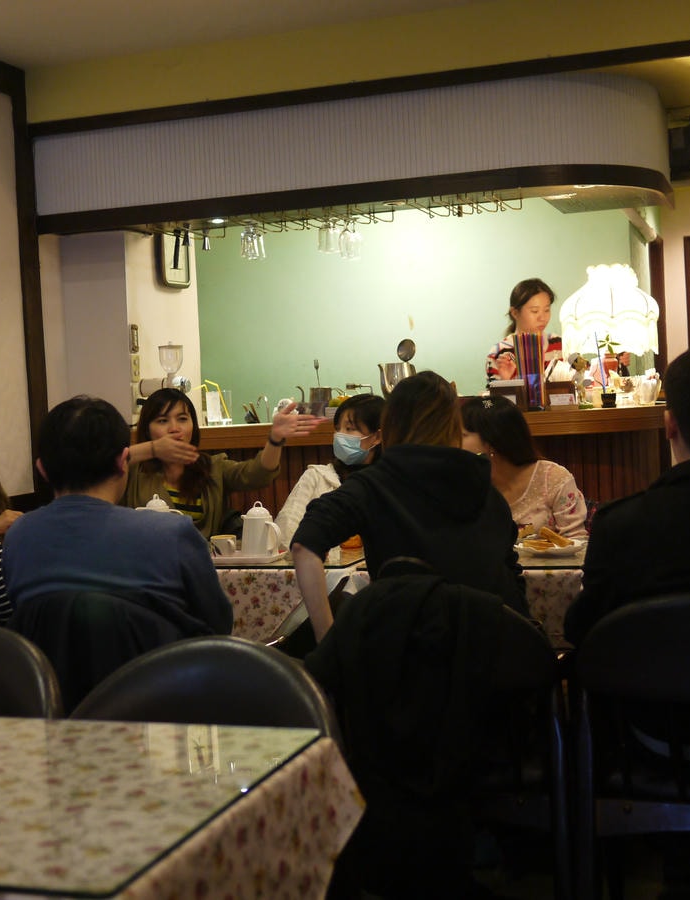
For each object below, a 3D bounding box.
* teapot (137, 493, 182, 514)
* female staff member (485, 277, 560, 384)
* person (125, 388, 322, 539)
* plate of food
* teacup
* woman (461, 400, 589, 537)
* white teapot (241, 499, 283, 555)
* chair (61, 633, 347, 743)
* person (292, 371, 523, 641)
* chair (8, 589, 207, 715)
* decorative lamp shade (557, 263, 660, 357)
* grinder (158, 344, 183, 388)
[{"bbox_3d":[-0.582,0.224,4.350,0.150,0.170,0.100,-3,2,-3],"label":"teapot"},{"bbox_3d":[0.793,0.133,5.477,0.450,1.630,0.360,-3,2,-14],"label":"female staff member"},{"bbox_3d":[-0.453,0.422,4.499,0.640,1.260,0.780,-3,2,7],"label":"person"},{"bbox_3d":[0.618,0.260,4.096,0.230,0.075,0.230,-3,2,0],"label":"plate of food"},{"bbox_3d":[-0.351,0.277,4.032,0.075,0.056,0.095,-4,2,-38],"label":"teacup"},{"bbox_3d":[0.502,0.426,4.151,0.500,1.180,0.750,-2,2,23],"label":"woman"},{"bbox_3d":[-0.251,0.238,4.302,0.138,0.168,0.092,-1,3,38],"label":"white teapot"},{"bbox_3d":[-0.291,0.747,2.269,0.530,0.800,0.540,-2,2,18],"label":"chair"},{"bbox_3d":[0.163,0.450,3.293,0.550,1.270,0.720,-3,2,10],"label":"person"},{"bbox_3d":[-0.423,0.682,3.200,0.470,0.790,0.520,-2,2,19],"label":"chair"},{"bbox_3d":[0.992,-0.528,5.212,0.380,0.340,0.380,-2,2,18],"label":"decorative lamp shade"},{"bbox_3d":[-0.717,-0.254,5.600,0.230,0.360,0.130,-2,2,19],"label":"grinder"}]

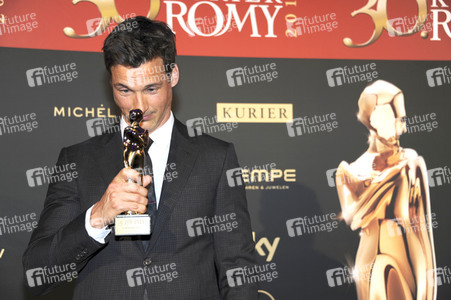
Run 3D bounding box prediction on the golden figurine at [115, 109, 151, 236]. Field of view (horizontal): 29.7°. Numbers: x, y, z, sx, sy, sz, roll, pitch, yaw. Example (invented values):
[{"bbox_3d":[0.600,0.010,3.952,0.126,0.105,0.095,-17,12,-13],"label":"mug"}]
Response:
[{"bbox_3d":[-0.194,0.051,1.800,0.076,0.275,0.070,1,-6,-3],"label":"golden figurine"}]

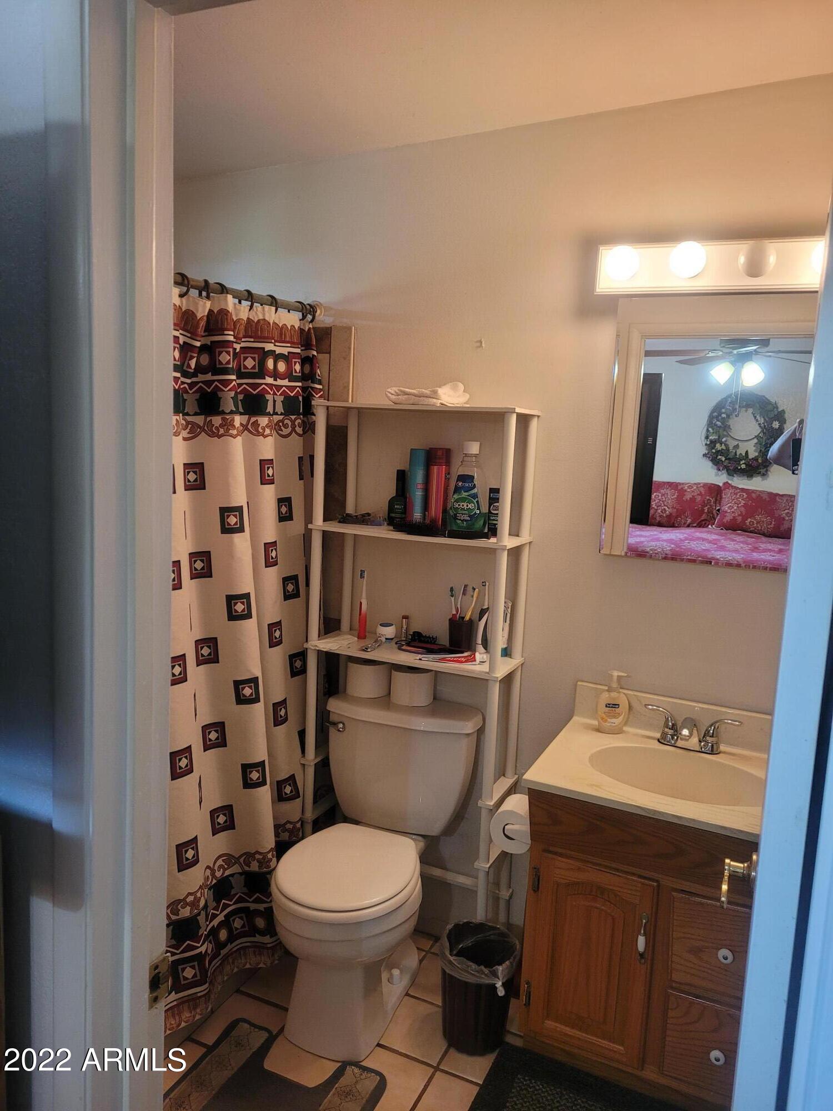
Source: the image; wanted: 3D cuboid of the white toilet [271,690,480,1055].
[{"bbox_3d":[-0.132,0.838,2.265,0.478,0.780,0.634,7,9,24],"label":"white toilet"}]

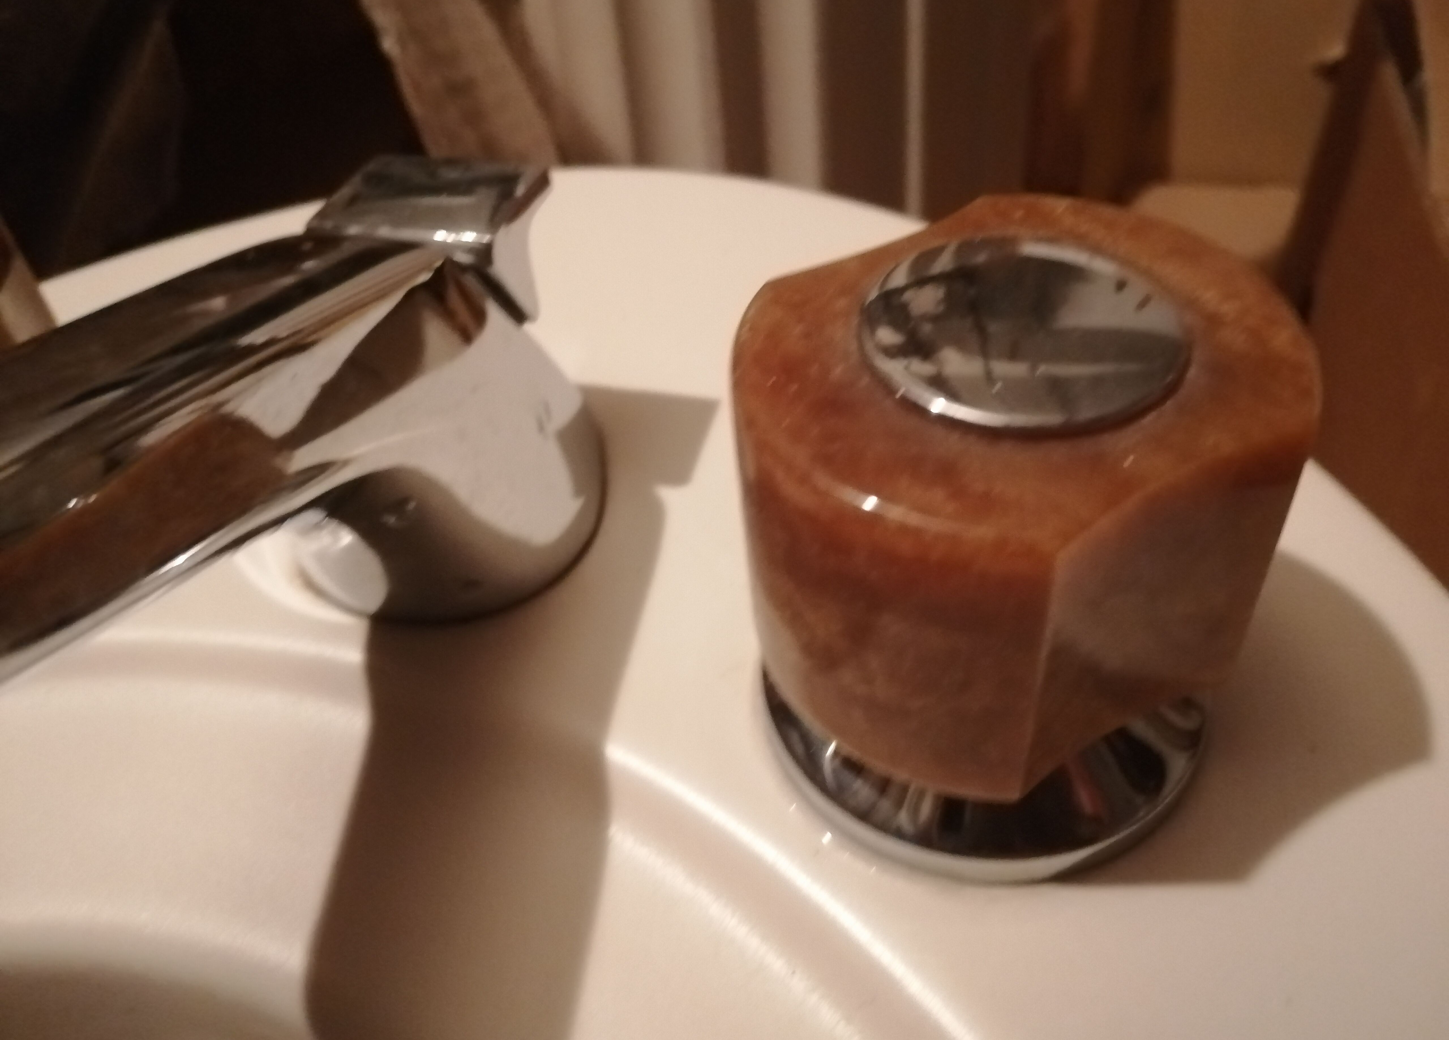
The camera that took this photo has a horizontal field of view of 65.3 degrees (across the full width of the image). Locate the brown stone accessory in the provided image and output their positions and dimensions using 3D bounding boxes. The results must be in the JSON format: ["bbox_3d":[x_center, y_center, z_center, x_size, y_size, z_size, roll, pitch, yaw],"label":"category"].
[{"bbox_3d":[0.031,-0.005,0.126,0.058,0.040,0.051,-24,48,-15],"label":"brown stone accessory"}]

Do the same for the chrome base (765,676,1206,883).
[{"bbox_3d":[0.034,0.016,0.147,0.058,0.017,0.058,-4,46,4],"label":"chrome base"}]

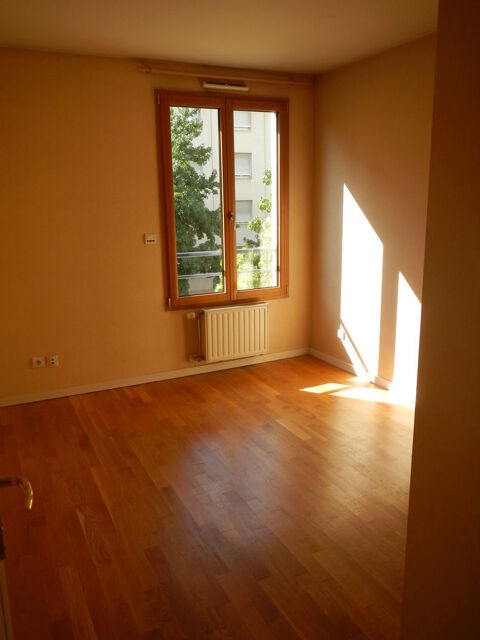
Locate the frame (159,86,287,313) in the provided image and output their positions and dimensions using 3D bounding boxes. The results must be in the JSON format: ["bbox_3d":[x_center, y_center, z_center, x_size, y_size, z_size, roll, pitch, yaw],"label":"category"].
[{"bbox_3d":[-0.107,-0.967,4.323,1.149,1.683,0.080,-7,16,-24],"label":"frame"}]

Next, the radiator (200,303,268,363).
[{"bbox_3d":[-0.037,0.104,4.524,0.592,0.446,0.090,-7,16,-24],"label":"radiator"}]

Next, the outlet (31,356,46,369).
[{"bbox_3d":[-1.527,0.323,3.937,0.085,0.085,0.020,-7,16,-24],"label":"outlet"}]

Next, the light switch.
[{"bbox_3d":[-0.702,-0.638,4.090,0.085,0.085,0.022,-7,16,-24],"label":"light switch"}]

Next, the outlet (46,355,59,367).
[{"bbox_3d":[-1.433,0.319,3.981,0.083,0.086,0.020,-7,16,-24],"label":"outlet"}]

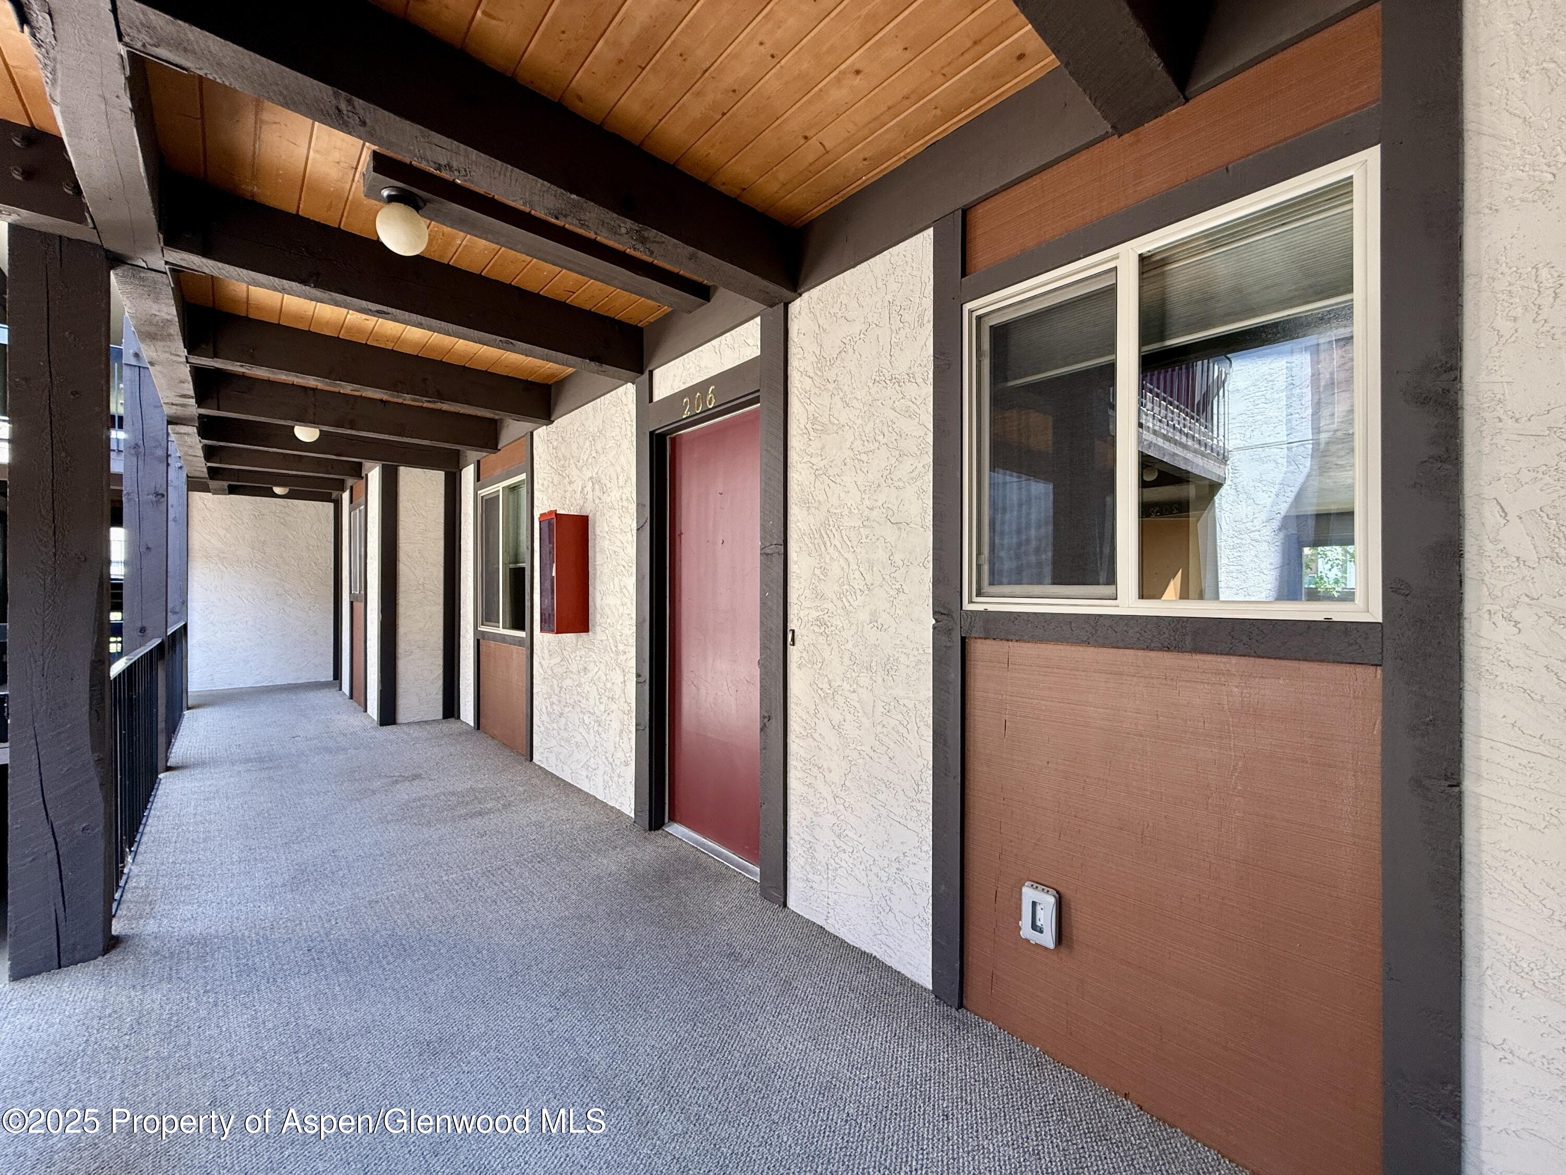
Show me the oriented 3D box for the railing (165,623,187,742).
[{"bbox_3d":[-5.442,0.810,5.691,0.060,0.900,2.000,0,0,-41],"label":"railing"}]

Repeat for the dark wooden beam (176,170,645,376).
[{"bbox_3d":[-1.502,-1.293,2.881,1.865,0.261,0.153,1,-1,-41],"label":"dark wooden beam"}]

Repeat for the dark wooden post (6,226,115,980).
[{"bbox_3d":[-2.512,0.052,2.226,0.213,2.461,0.210,1,-1,-41],"label":"dark wooden post"}]

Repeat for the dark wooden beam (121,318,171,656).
[{"bbox_3d":[-4.516,-0.269,4.502,0.227,3.124,0.204,1,-1,-41],"label":"dark wooden beam"}]

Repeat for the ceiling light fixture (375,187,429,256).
[{"bbox_3d":[-1.227,-1.168,2.049,0.150,0.175,0.150,0,0,-42],"label":"ceiling light fixture"}]

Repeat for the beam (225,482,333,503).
[{"bbox_3d":[-6.297,-1.235,7.947,1.120,0.240,0.150,0,0,-42],"label":"beam"}]

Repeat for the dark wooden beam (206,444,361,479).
[{"bbox_3d":[-4.746,-1.235,6.060,1.160,0.240,0.150,0,0,-42],"label":"dark wooden beam"}]

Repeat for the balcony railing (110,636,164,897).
[{"bbox_3d":[-3.482,0.826,3.386,0.069,0.924,2.830,1,-1,-41],"label":"balcony railing"}]

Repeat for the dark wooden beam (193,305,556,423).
[{"bbox_3d":[-2.359,-1.289,3.867,1.845,0.261,0.153,1,-1,-41],"label":"dark wooden beam"}]

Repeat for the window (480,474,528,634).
[{"bbox_3d":[-2.276,-0.235,5.172,0.080,1.220,1.210,0,0,-42],"label":"window"}]

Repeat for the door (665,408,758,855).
[{"bbox_3d":[-0.267,0.225,3.026,0.050,2.040,0.915,0,0,-42],"label":"door"}]

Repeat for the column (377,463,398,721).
[{"bbox_3d":[-3.748,0.065,6.017,0.140,2.486,0.061,1,-1,-41],"label":"column"}]

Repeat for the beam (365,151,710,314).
[{"bbox_3d":[-0.899,-1.384,2.589,1.349,0.079,0.166,1,-1,-41],"label":"beam"}]

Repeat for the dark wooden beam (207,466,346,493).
[{"bbox_3d":[-5.711,-1.276,7.210,1.186,0.261,0.153,1,-1,-41],"label":"dark wooden beam"}]

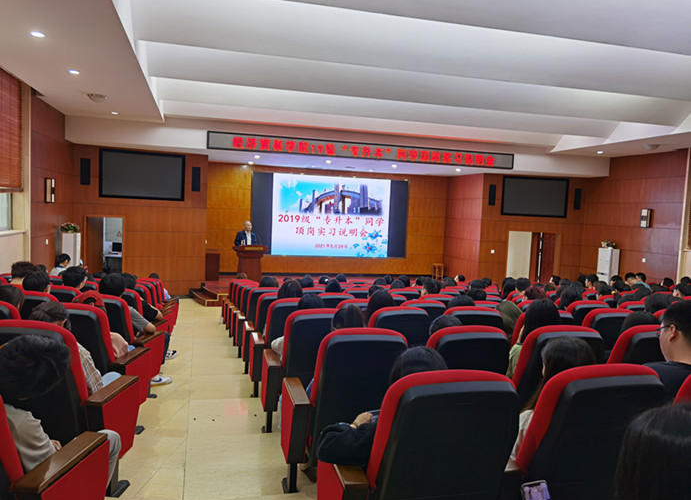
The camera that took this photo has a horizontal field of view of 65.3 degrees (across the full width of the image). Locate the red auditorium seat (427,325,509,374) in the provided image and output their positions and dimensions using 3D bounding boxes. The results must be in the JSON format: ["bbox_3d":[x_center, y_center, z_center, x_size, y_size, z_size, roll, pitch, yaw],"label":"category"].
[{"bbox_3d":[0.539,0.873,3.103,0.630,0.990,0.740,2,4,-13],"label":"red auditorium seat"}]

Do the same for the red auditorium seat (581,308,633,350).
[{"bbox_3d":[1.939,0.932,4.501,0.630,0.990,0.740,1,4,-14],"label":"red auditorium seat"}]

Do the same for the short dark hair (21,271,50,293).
[{"bbox_3d":[-2.783,0.293,4.857,0.200,0.200,0.200,3,4,5],"label":"short dark hair"}]

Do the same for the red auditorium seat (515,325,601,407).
[{"bbox_3d":[1.143,0.833,3.218,0.610,0.885,0.650,1,4,-15],"label":"red auditorium seat"}]

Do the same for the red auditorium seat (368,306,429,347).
[{"bbox_3d":[0.333,0.834,4.007,0.610,0.885,0.650,1,4,-15],"label":"red auditorium seat"}]

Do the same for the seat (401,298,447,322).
[{"bbox_3d":[0.608,0.929,5.266,0.630,0.990,0.740,2,4,-13],"label":"seat"}]

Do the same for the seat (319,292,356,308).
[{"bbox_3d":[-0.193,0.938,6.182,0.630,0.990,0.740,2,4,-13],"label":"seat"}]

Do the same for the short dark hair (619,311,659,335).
[{"bbox_3d":[1.833,0.487,3.374,0.170,0.200,0.190,1,4,-15],"label":"short dark hair"}]

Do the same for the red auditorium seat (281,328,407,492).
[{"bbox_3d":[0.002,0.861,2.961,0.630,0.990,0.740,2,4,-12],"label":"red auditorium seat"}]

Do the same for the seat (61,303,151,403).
[{"bbox_3d":[-1.726,0.753,3.590,0.610,0.885,0.650,3,4,4],"label":"seat"}]

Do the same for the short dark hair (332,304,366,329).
[{"bbox_3d":[0.012,0.397,2.925,0.160,0.210,0.190,1,4,-15],"label":"short dark hair"}]

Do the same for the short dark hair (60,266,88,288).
[{"bbox_3d":[-2.772,0.265,5.511,0.180,0.200,0.200,3,4,4],"label":"short dark hair"}]

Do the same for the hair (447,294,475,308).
[{"bbox_3d":[0.892,0.446,4.170,0.180,0.190,0.195,1,4,-15],"label":"hair"}]

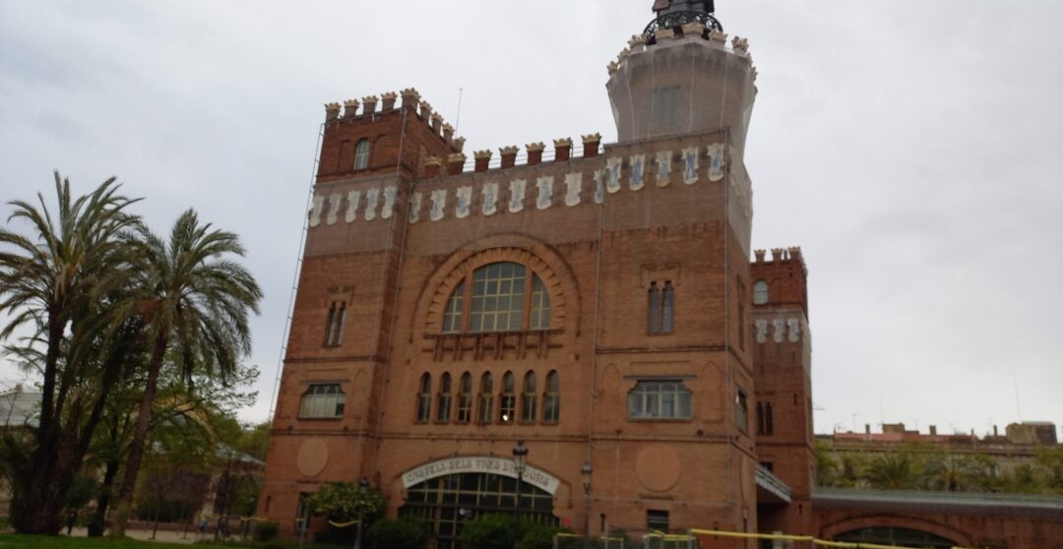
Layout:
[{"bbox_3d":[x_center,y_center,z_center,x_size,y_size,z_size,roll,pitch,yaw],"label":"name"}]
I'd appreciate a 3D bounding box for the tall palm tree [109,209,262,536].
[{"bbox_3d":[-17.927,4.438,37.282,7.154,15.974,7.056,12,-20,-24],"label":"tall palm tree"}]

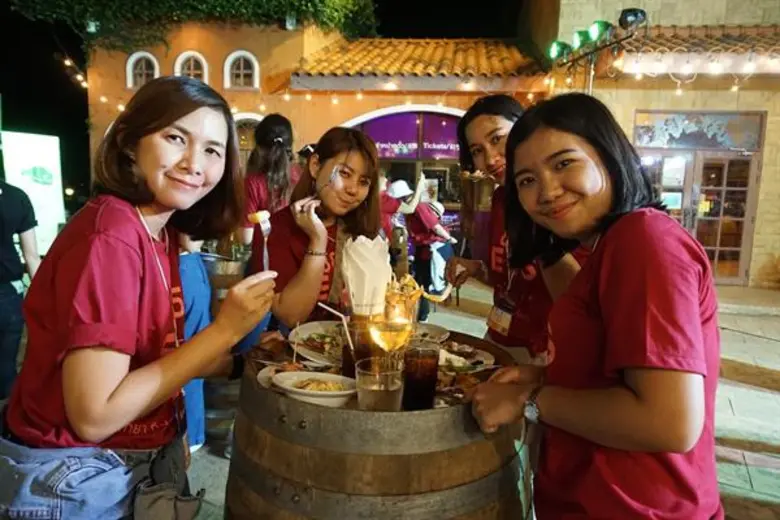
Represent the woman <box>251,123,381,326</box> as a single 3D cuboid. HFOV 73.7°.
[{"bbox_3d":[-0.166,0.358,1.535,0.460,1.520,0.420,-1,8,-24],"label":"woman"}]

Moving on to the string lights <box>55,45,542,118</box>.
[{"bbox_3d":[-1.396,-2.724,7.936,7.300,1.000,0.500,2,7,3],"label":"string lights"}]

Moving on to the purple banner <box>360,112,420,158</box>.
[{"bbox_3d":[0.008,-2.016,8.419,0.930,0.770,0.040,2,7,3],"label":"purple banner"}]

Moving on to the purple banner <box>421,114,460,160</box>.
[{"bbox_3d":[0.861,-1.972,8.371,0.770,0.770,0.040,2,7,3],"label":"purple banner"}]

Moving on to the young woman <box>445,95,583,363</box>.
[{"bbox_3d":[0.349,0.342,1.511,0.480,1.570,0.420,7,9,37],"label":"young woman"}]

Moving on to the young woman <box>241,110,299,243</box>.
[{"bbox_3d":[-0.551,0.176,2.441,0.440,1.630,0.320,0,7,-17],"label":"young woman"}]

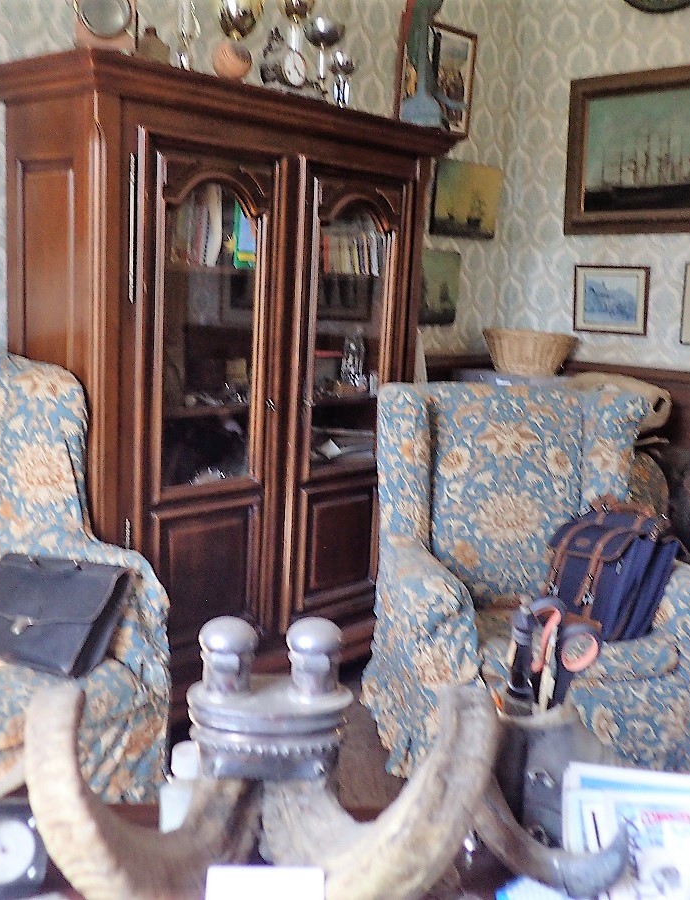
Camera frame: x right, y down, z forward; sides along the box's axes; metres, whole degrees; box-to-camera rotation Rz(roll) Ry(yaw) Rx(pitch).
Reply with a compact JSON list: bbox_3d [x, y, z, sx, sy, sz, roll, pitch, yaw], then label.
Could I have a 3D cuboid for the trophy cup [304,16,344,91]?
[{"bbox_3d":[-0.067,-1.186,3.184,0.125,0.275,0.125,2,9,0],"label":"trophy cup"}]

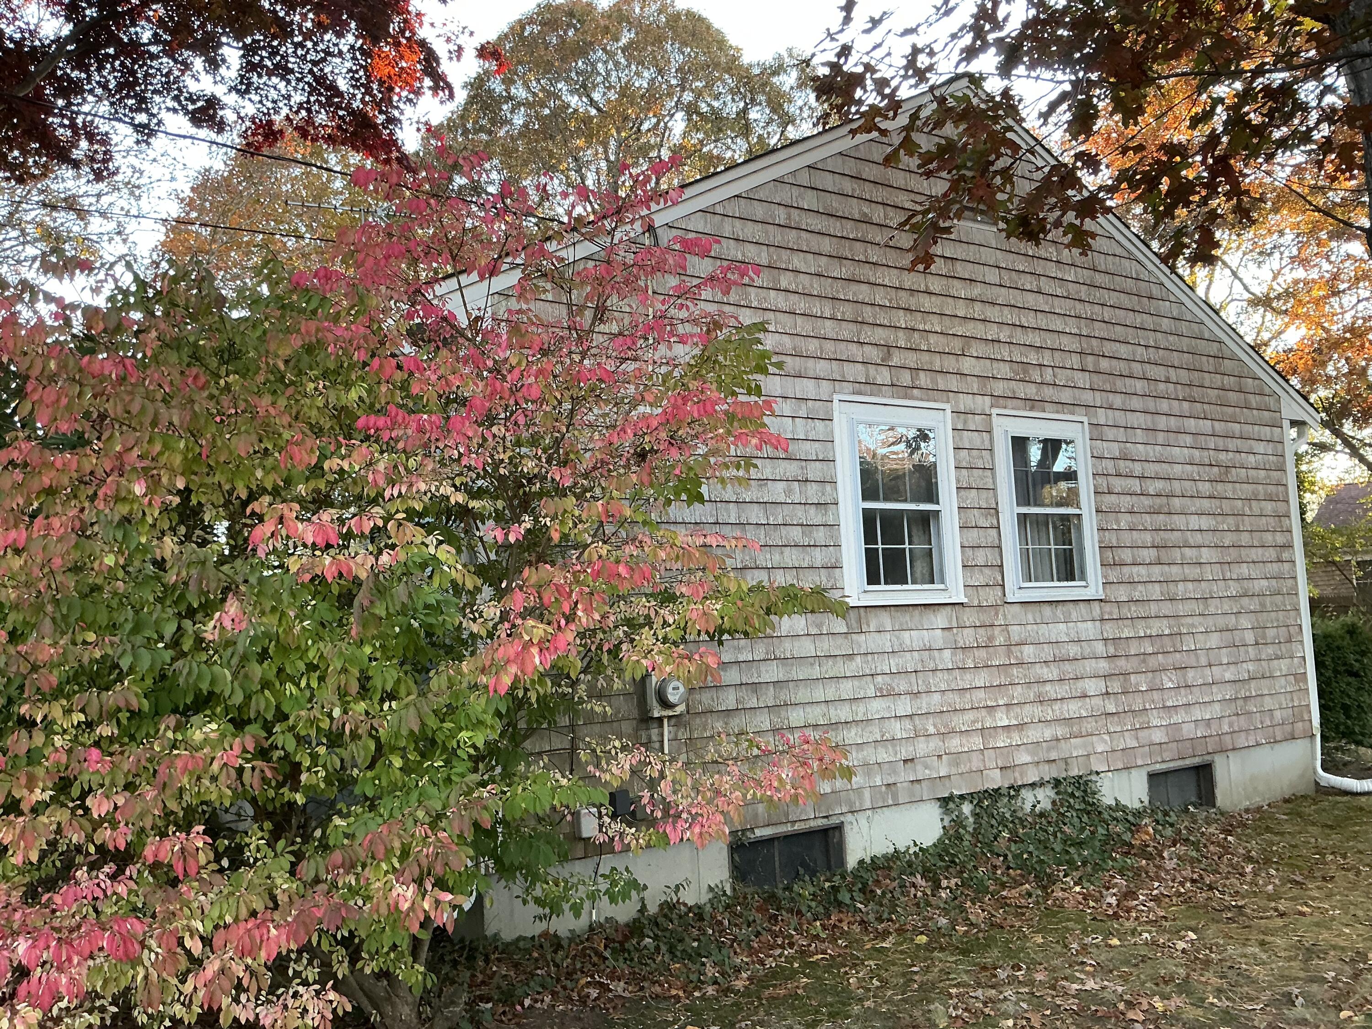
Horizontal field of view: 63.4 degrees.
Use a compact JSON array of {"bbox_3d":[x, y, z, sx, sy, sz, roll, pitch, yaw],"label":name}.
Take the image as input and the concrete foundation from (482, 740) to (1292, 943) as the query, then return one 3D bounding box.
[{"bbox_3d":[2.070,2.068,7.535,7.401,0.462,0.300,1,-7,-32],"label":"concrete foundation"}]

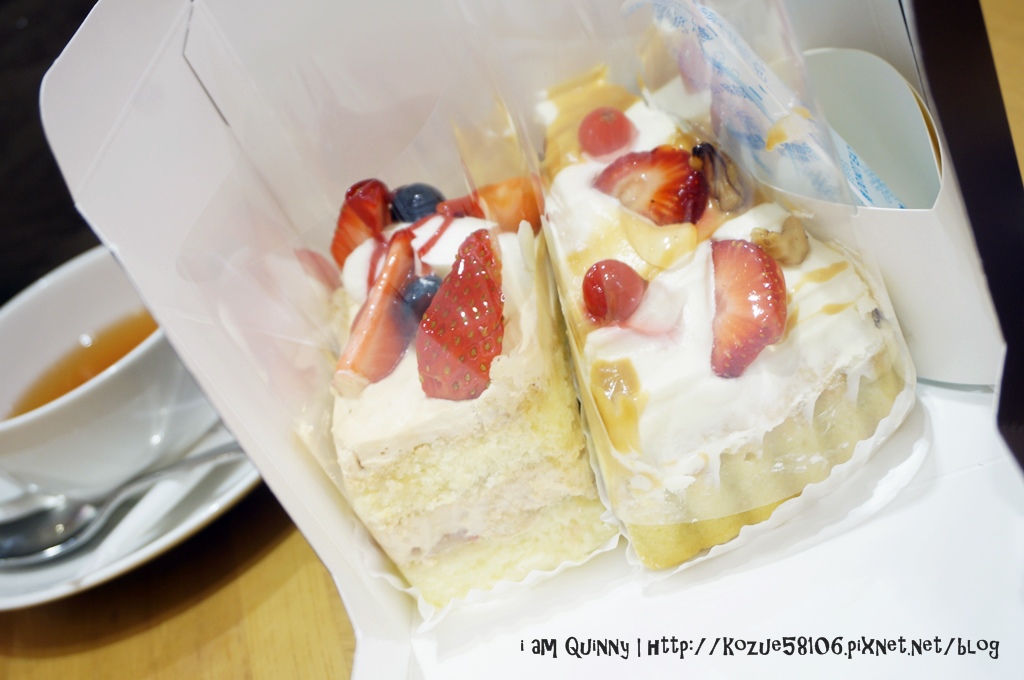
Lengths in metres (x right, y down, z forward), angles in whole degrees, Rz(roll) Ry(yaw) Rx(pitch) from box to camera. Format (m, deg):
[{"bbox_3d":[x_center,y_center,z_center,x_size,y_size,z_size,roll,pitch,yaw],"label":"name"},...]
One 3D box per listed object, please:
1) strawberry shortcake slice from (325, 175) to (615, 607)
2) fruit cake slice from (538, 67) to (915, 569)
[{"bbox_3d":[-0.011,0.006,0.268,0.044,0.069,0.070,-18,36,4],"label":"strawberry shortcake slice"},{"bbox_3d":[0.040,-0.015,0.280,0.071,0.057,0.105,-22,36,-2],"label":"fruit cake slice"}]

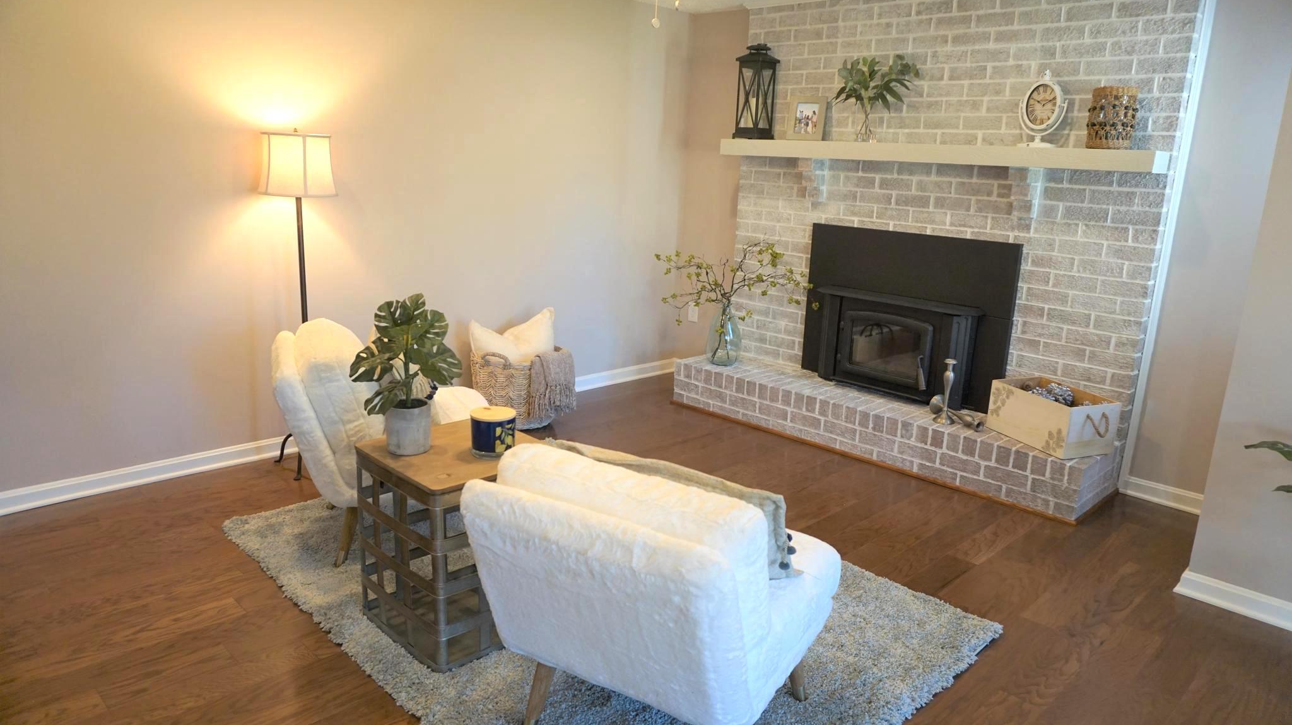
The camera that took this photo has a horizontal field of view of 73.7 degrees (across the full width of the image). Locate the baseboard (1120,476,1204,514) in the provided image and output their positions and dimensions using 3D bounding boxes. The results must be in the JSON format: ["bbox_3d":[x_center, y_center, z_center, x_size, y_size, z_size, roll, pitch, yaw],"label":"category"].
[{"bbox_3d":[2.370,0.604,3.950,0.355,0.099,0.022,15,18,42],"label":"baseboard"}]

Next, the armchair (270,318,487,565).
[{"bbox_3d":[-0.972,0.272,3.245,0.769,0.779,0.651,-3,14,-20],"label":"armchair"}]

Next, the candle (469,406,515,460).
[{"bbox_3d":[-0.463,0.213,2.612,0.137,0.131,0.137,2,13,-1],"label":"candle"}]

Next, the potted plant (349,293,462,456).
[{"bbox_3d":[-0.728,0.033,2.589,0.326,0.471,0.316,15,18,42],"label":"potted plant"}]

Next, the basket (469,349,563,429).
[{"bbox_3d":[-0.709,0.121,4.777,0.434,0.400,0.503,15,18,42],"label":"basket"}]

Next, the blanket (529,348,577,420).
[{"bbox_3d":[-0.529,0.116,4.724,0.187,0.340,0.355,15,18,42],"label":"blanket"}]

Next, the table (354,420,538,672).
[{"bbox_3d":[-0.581,0.530,2.717,0.478,0.545,0.488,15,18,42],"label":"table"}]

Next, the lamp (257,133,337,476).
[{"bbox_3d":[-1.526,-0.262,3.849,0.350,1.509,0.350,15,18,42],"label":"lamp"}]

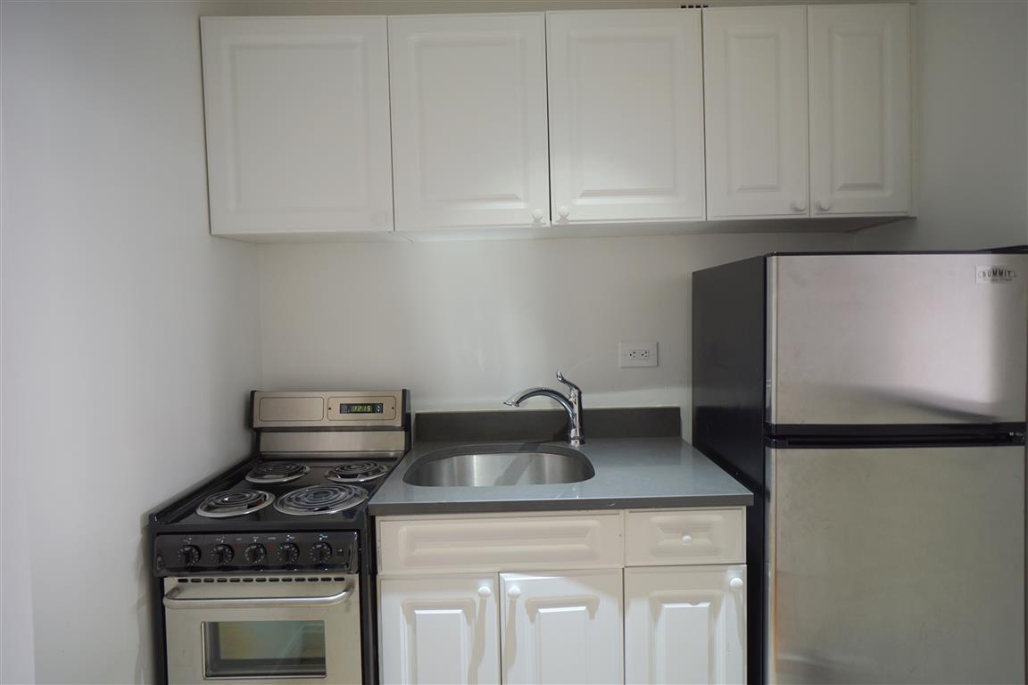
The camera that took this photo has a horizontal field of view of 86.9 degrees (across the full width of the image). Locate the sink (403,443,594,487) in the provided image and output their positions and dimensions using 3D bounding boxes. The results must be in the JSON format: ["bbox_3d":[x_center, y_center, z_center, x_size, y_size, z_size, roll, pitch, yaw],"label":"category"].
[{"bbox_3d":[-0.035,0.472,1.614,0.525,0.200,0.450,-1,2,0],"label":"sink"}]

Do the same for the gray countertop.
[{"bbox_3d":[0.117,0.371,1.590,0.918,0.029,0.625,-1,2,0],"label":"gray countertop"}]

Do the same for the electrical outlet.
[{"bbox_3d":[0.442,0.045,1.898,0.132,0.087,0.008,-1,2,0],"label":"electrical outlet"}]

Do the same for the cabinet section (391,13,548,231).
[{"bbox_3d":[-0.128,-0.636,1.576,0.453,0.607,0.021,-1,2,0],"label":"cabinet section"}]

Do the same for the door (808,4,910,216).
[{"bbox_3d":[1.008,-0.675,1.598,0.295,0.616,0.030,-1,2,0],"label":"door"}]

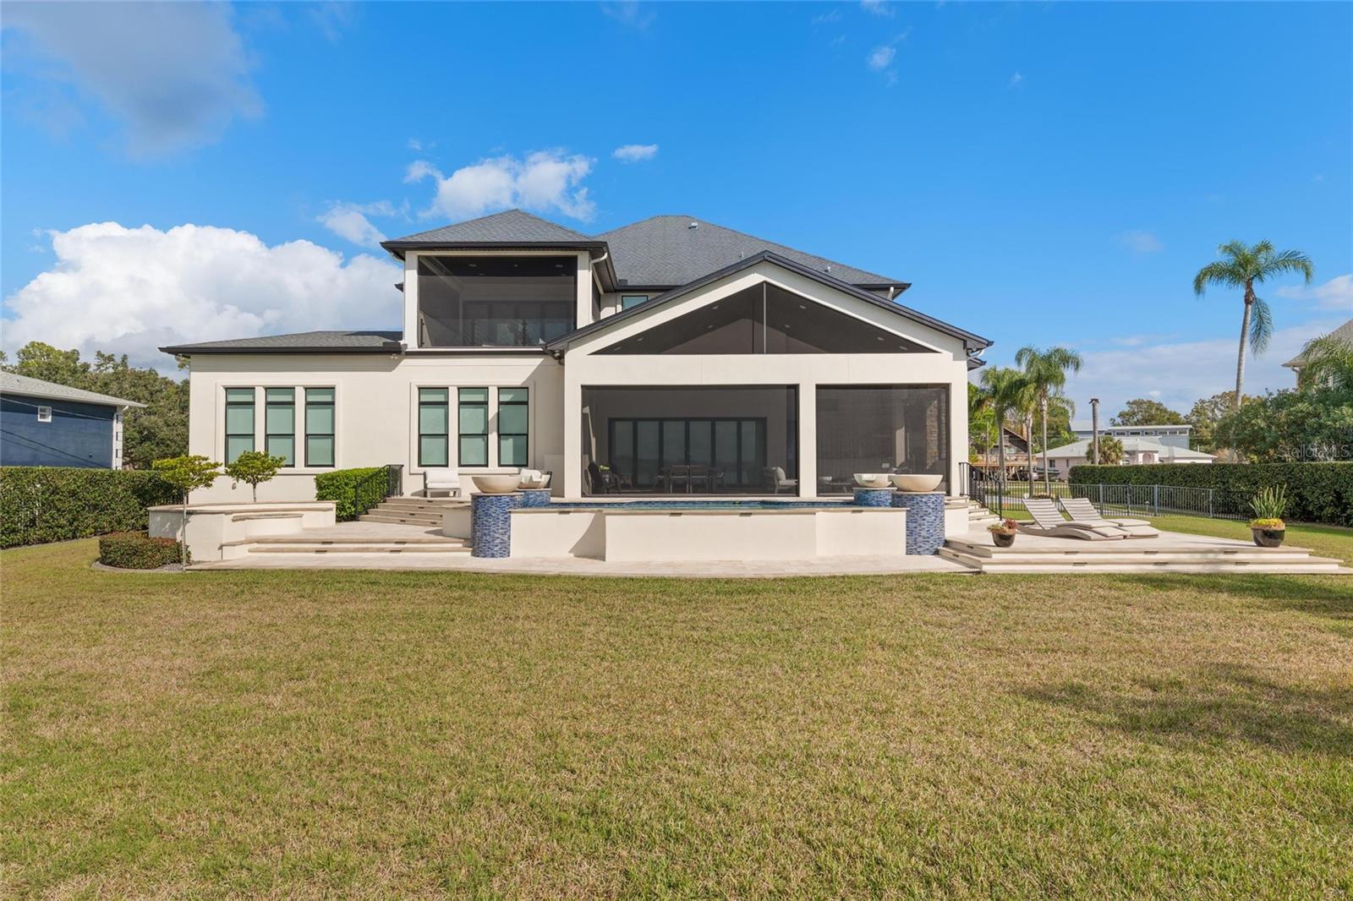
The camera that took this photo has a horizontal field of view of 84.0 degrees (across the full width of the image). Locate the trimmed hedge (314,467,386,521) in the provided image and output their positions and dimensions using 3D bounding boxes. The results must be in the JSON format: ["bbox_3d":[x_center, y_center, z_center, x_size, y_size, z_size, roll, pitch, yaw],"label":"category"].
[{"bbox_3d":[-9.563,1.247,21.996,1.286,1.419,2.057,0,-1,-3],"label":"trimmed hedge"}]

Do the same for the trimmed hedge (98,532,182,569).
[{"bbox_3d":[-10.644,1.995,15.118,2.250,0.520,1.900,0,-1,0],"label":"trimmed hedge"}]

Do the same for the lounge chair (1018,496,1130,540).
[{"bbox_3d":[8.254,1.402,15.798,0.782,0.786,1.954,0,-1,-24],"label":"lounge chair"}]

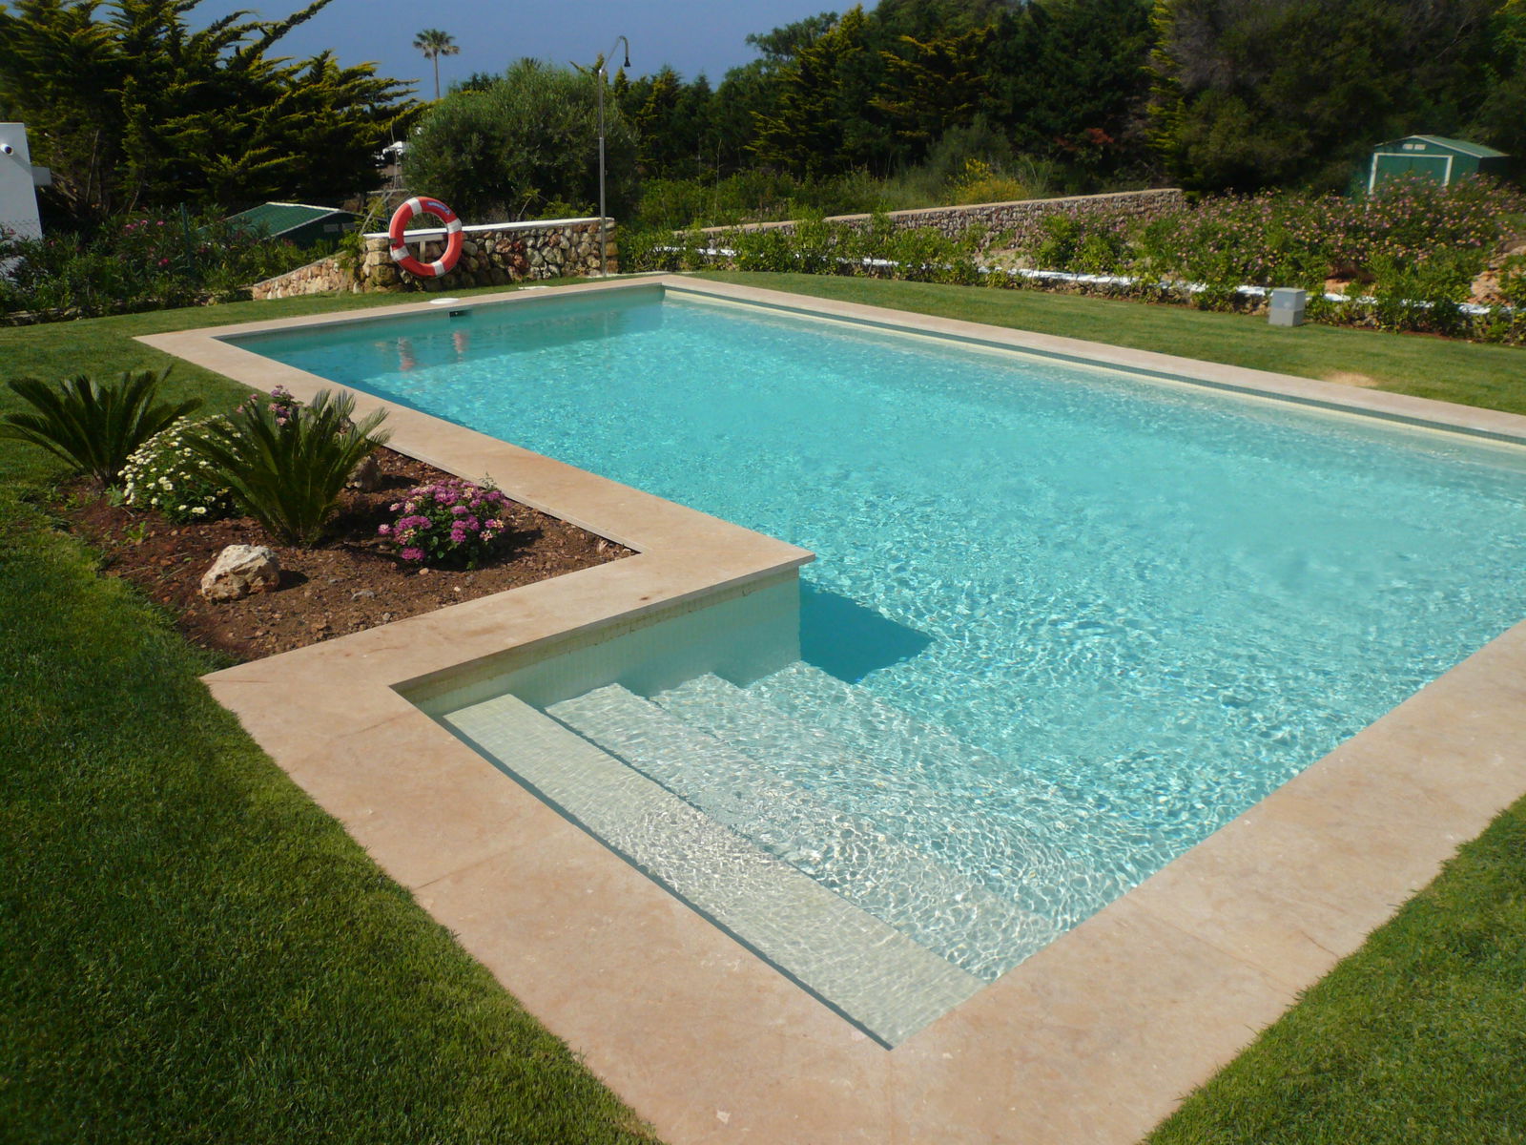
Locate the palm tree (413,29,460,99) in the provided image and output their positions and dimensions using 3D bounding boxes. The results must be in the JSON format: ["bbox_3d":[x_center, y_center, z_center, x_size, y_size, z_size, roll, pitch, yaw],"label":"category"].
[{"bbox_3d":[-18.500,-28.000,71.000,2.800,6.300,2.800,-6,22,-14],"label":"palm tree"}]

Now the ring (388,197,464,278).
[{"bbox_3d":[-3.000,-2.985,10.980,0.710,0.710,0.110,-17,27,-38],"label":"ring"}]

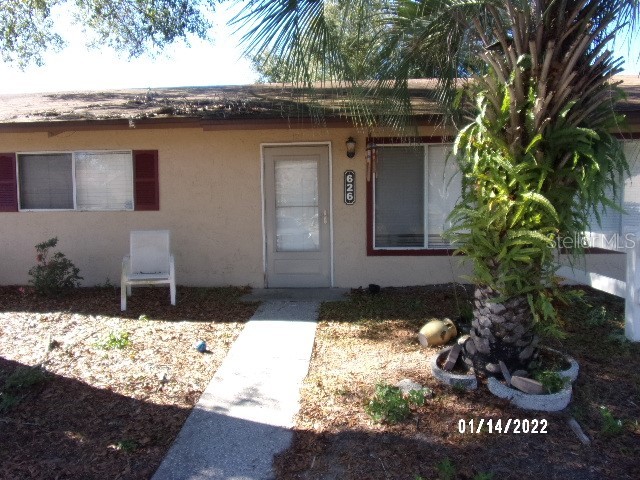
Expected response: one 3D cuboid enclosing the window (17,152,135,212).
[{"bbox_3d":[-3.632,-0.875,6.611,1.780,0.895,0.100,-1,4,3],"label":"window"}]

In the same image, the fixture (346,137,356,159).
[{"bbox_3d":[0.447,-1.310,6.301,0.142,0.302,0.190,-1,4,3],"label":"fixture"}]

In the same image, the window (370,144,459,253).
[{"bbox_3d":[1.464,-0.620,6.402,1.458,1.566,0.100,-1,4,3],"label":"window"}]

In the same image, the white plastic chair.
[{"bbox_3d":[-2.366,0.393,6.120,0.660,0.970,0.680,-2,4,-17],"label":"white plastic chair"}]

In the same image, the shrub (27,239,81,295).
[{"bbox_3d":[-3.827,0.398,6.420,0.680,0.800,0.580,-1,4,3],"label":"shrub"}]

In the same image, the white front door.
[{"bbox_3d":[-0.333,-0.359,6.499,1.051,2.106,0.090,-1,4,3],"label":"white front door"}]

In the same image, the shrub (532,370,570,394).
[{"bbox_3d":[2.052,1.277,3.950,0.290,0.220,0.270,-1,4,3],"label":"shrub"}]

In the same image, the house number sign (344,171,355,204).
[{"bbox_3d":[0.436,-0.756,6.423,0.155,0.497,0.030,-1,4,3],"label":"house number sign"}]

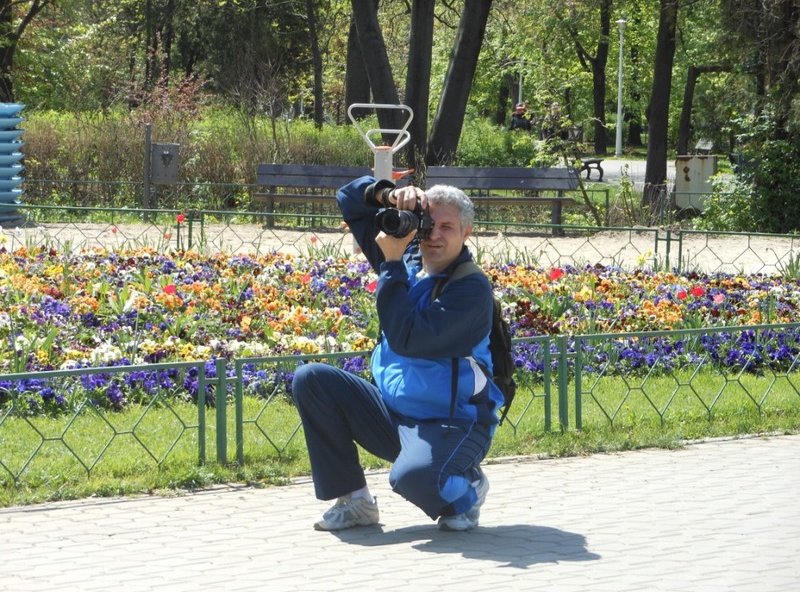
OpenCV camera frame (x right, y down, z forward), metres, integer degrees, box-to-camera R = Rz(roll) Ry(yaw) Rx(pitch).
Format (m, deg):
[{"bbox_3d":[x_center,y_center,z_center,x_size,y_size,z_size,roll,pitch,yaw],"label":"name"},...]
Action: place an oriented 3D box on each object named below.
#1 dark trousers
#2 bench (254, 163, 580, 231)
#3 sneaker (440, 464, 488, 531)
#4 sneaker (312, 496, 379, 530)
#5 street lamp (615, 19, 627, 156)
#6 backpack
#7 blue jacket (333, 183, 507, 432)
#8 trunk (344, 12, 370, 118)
[{"bbox_3d":[-0.018,0.474,9.620,0.620,0.500,0.520,-2,5,-41],"label":"dark trousers"},{"bbox_3d":[0.194,-1.119,33.500,3.720,0.760,0.600,2,4,7],"label":"bench"},{"bbox_3d":[0.209,0.670,9.660,0.110,0.130,0.270,4,40,37],"label":"sneaker"},{"bbox_3d":[-0.175,0.711,9.620,0.280,0.105,0.110,-2,5,-44],"label":"sneaker"},{"bbox_3d":[6.611,-6.251,88.000,0.360,4.150,0.360,1,4,0],"label":"street lamp"},{"bbox_3d":[0.256,0.152,9.820,0.300,0.500,0.320,-2,5,-44],"label":"backpack"},{"bbox_3d":[0.068,0.011,9.680,0.540,0.790,0.450,5,5,44],"label":"blue jacket"},{"bbox_3d":[-0.806,-4.107,57.000,0.520,3.500,0.520,1,4,0],"label":"trunk"}]

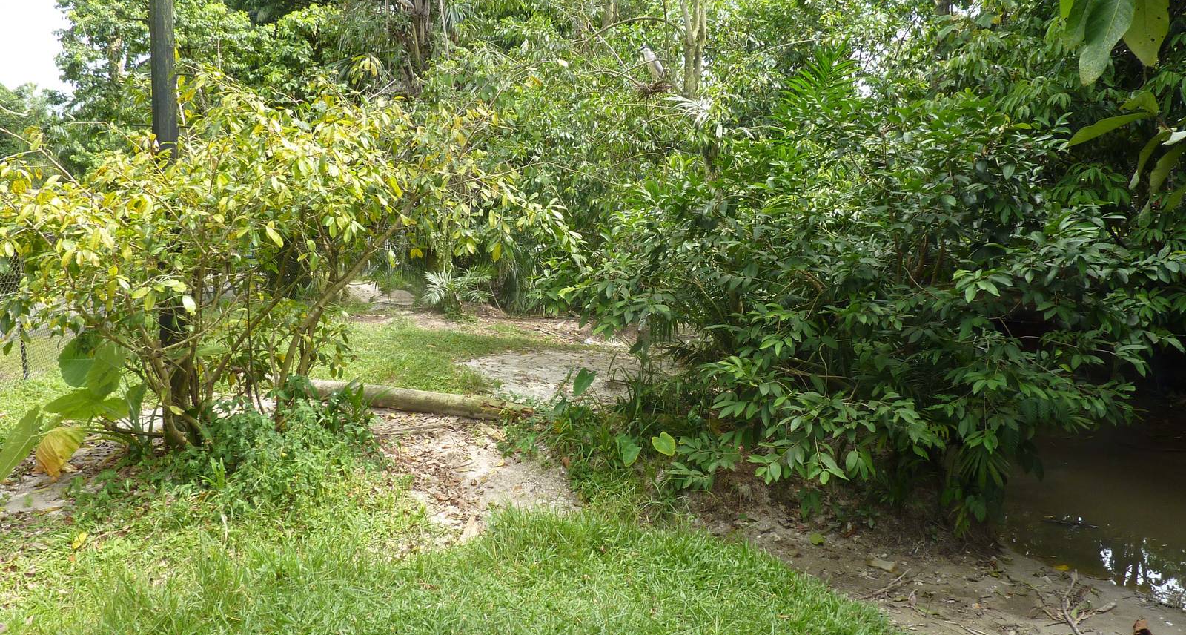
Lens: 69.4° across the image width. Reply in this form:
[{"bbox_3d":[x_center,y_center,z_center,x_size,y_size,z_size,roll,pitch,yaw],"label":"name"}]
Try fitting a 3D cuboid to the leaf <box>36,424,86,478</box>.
[{"bbox_3d":[-4.012,1.008,6.450,0.320,0.360,0.260,-1,3,-9],"label":"leaf"}]

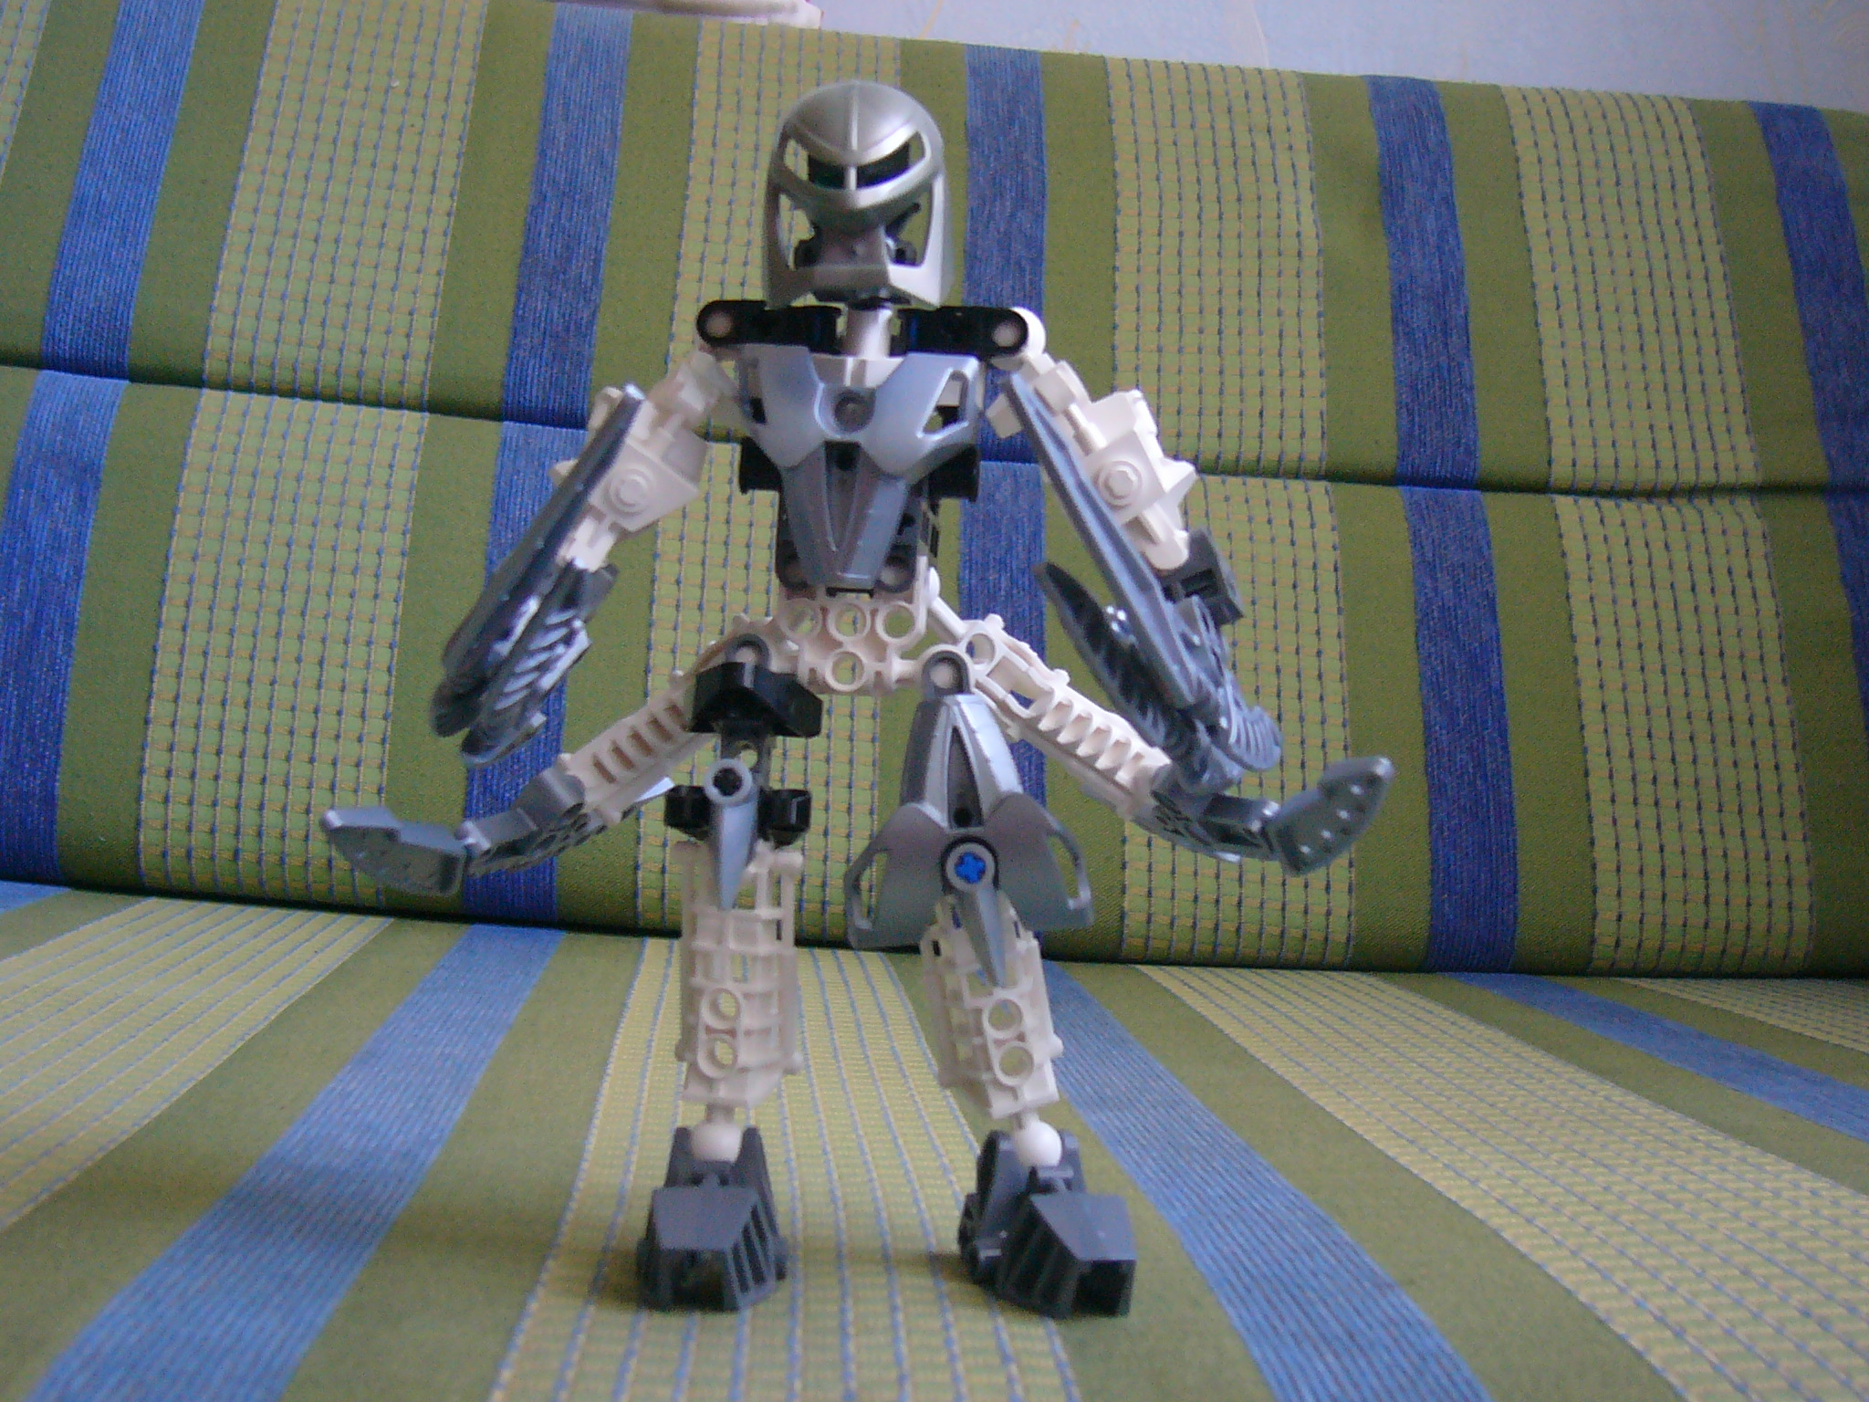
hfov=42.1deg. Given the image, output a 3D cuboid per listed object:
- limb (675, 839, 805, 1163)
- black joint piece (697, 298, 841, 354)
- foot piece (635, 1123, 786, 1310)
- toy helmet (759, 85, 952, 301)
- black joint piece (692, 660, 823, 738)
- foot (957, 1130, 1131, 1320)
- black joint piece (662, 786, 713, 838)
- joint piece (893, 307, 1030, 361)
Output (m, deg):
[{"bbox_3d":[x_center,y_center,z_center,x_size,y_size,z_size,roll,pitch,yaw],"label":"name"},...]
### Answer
[{"bbox_3d":[-0.032,0.050,0.404,0.018,0.054,0.018,2,2,14],"label":"limb"},{"bbox_3d":[-0.027,-0.061,0.399,0.024,0.009,0.011,2,3,0],"label":"black joint piece"},{"bbox_3d":[-0.036,0.081,0.392,0.025,0.022,0.043,2,3,1],"label":"foot piece"},{"bbox_3d":[-0.012,-0.082,0.393,0.029,0.035,0.027,2,3,2],"label":"toy helmet"},{"bbox_3d":[-0.029,0.000,0.393,0.022,0.013,0.015,3,3,5],"label":"black joint piece"},{"bbox_3d":[0.019,0.081,0.390,0.024,0.022,0.042,2,3,-16],"label":"foot"},{"bbox_3d":[-0.040,0.018,0.398,0.009,0.009,0.009,3,3,6],"label":"black joint piece"},{"bbox_3d":[0.004,-0.060,0.399,0.023,0.009,0.011,2,3,0],"label":"joint piece"}]

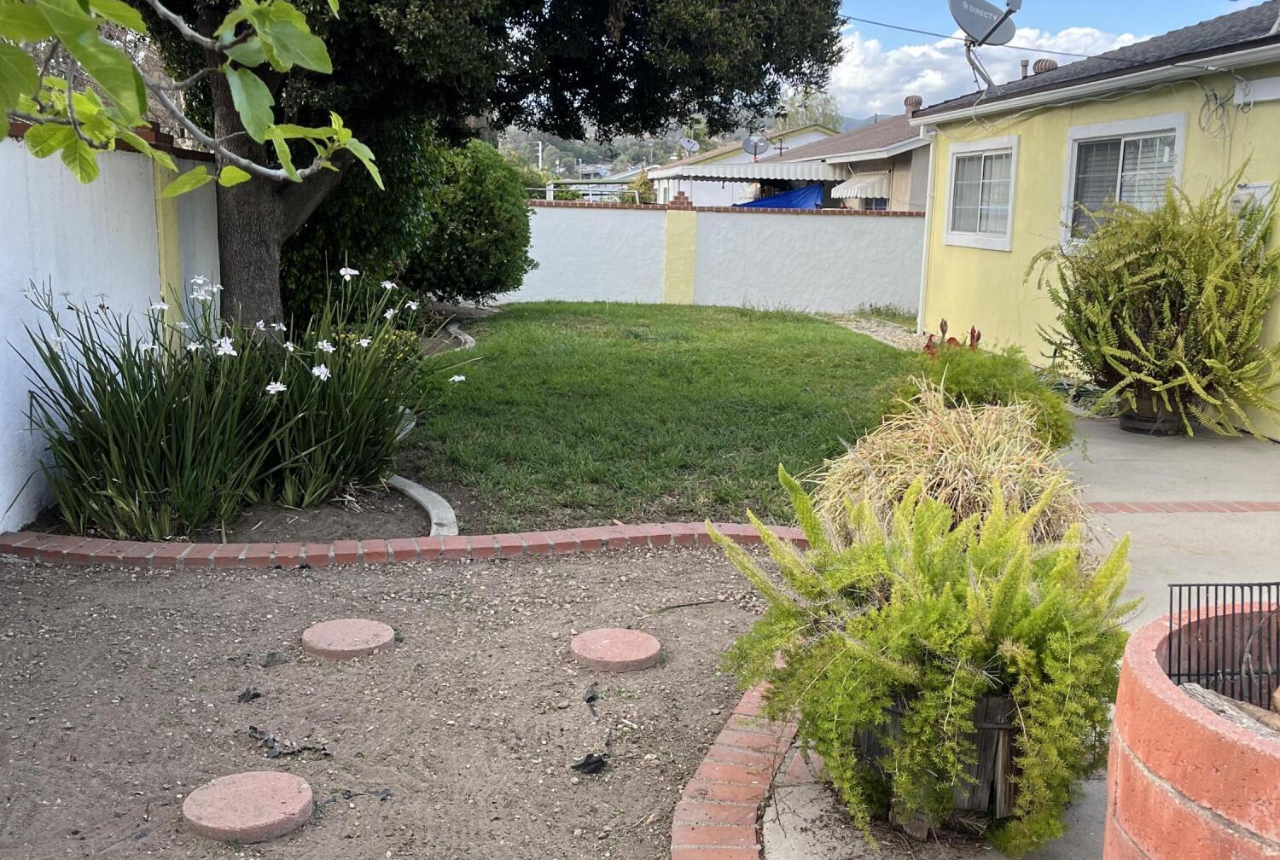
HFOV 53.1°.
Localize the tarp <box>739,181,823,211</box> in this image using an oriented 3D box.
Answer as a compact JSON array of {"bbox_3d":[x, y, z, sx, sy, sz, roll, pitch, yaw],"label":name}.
[{"bbox_3d":[2.524,-4.127,23.000,1.500,0.750,1.200,1,10,-5],"label":"tarp"}]

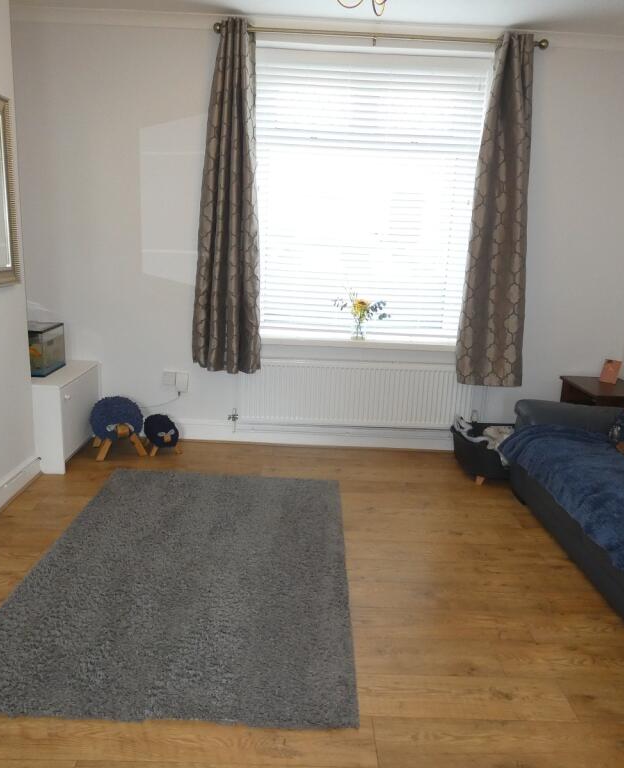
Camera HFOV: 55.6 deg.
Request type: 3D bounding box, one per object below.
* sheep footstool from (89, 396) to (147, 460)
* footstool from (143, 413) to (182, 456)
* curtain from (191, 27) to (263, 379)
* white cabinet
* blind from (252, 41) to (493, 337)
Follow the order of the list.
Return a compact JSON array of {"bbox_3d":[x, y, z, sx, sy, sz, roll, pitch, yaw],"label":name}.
[{"bbox_3d":[-1.318,0.279,4.055,0.360,0.386,0.360,-4,16,-24],"label":"sheep footstool"},{"bbox_3d":[-1.032,0.327,4.133,0.250,0.280,0.260,-3,16,-21],"label":"footstool"},{"bbox_3d":[-0.541,-1.154,3.890,0.470,2.190,0.130,3,15,0],"label":"curtain"},{"bbox_3d":[-1.768,0.191,3.974,0.520,0.554,0.747,3,15,0],"label":"white cabinet"},{"bbox_3d":[0.349,-1.231,4.060,1.571,1.910,0.120,3,15,0],"label":"blind"}]

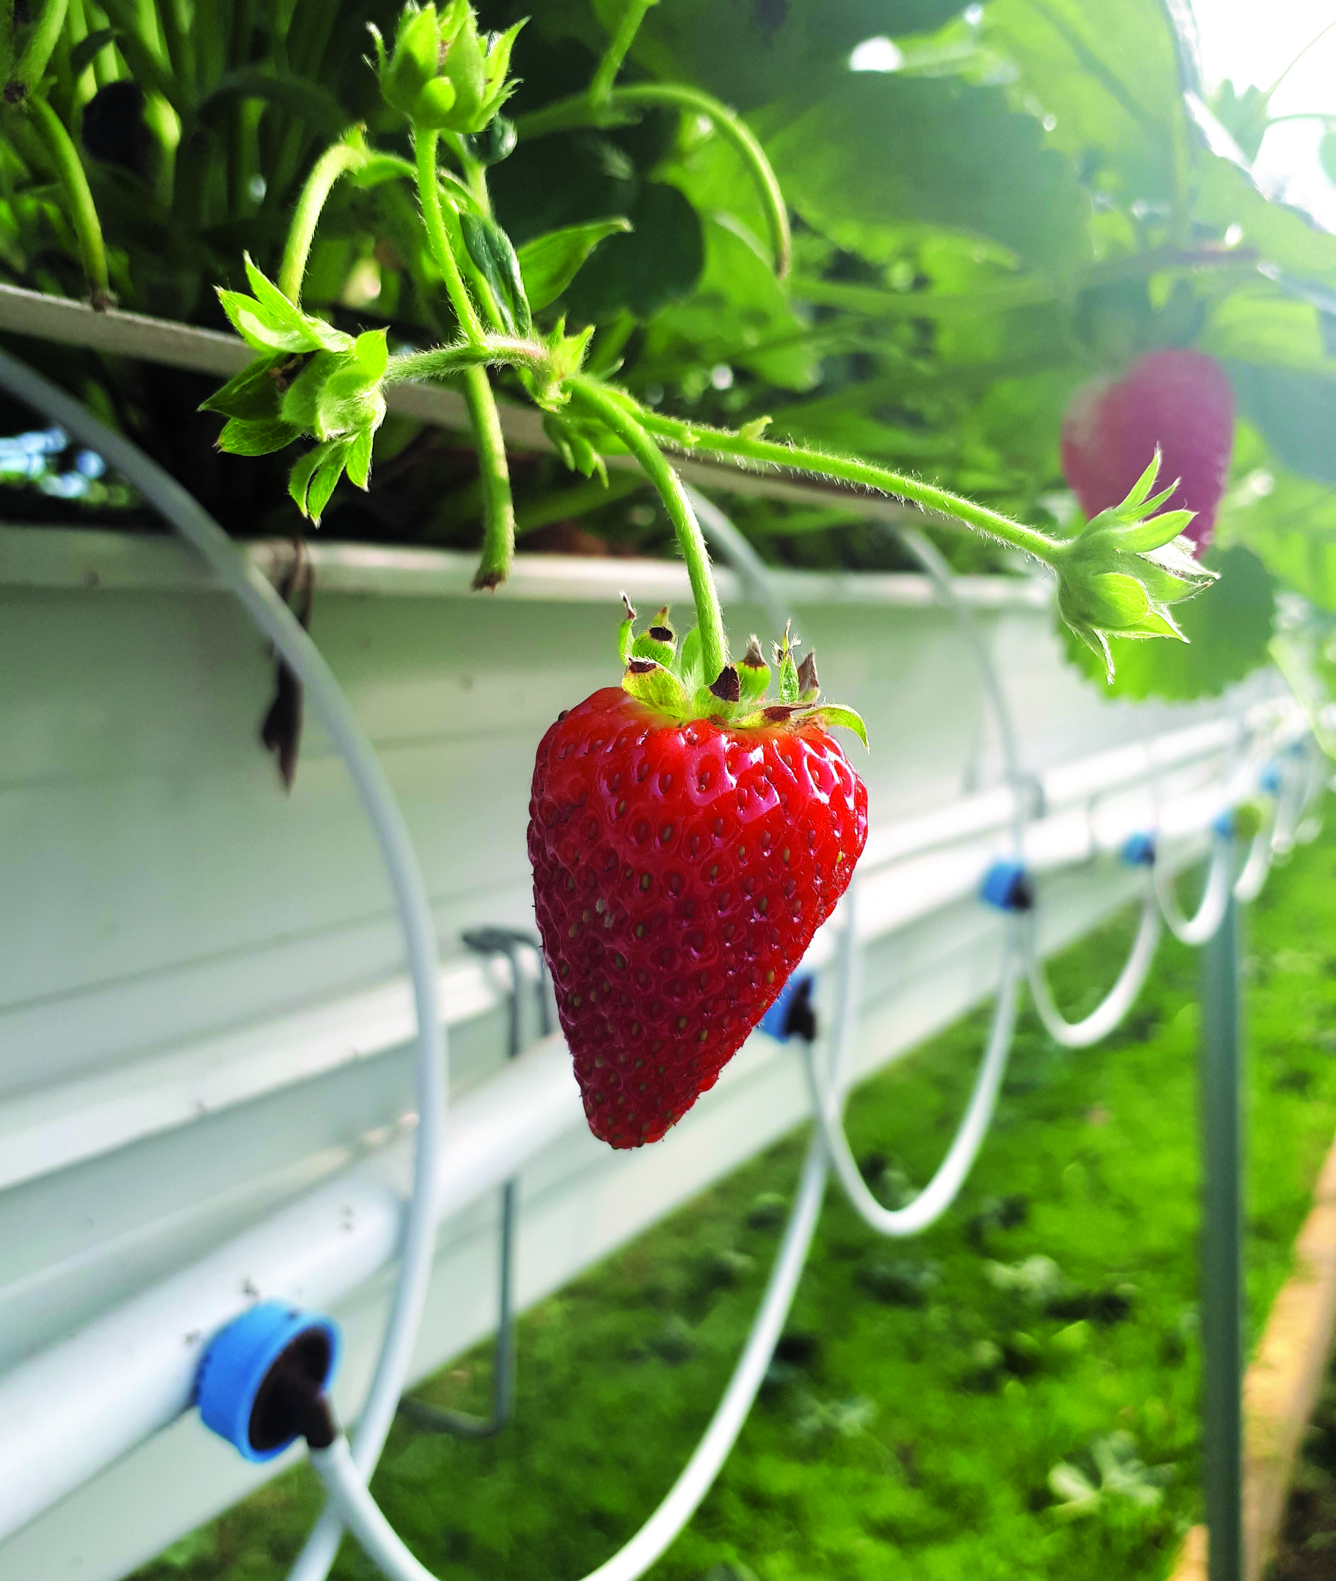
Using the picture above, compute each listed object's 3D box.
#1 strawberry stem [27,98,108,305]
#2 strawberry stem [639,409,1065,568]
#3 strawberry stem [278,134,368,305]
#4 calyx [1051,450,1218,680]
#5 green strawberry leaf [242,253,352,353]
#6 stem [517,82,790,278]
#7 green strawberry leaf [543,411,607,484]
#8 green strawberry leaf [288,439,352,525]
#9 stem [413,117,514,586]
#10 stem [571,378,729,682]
[{"bbox_3d":[-0.084,-0.083,0.195,0.006,0.029,0.006,-16,3,0],"label":"strawberry stem"},{"bbox_3d":[0.021,-0.036,0.162,0.052,0.005,0.006,18,0,0],"label":"strawberry stem"},{"bbox_3d":[-0.043,-0.071,0.173,0.006,0.023,0.005,25,0,0],"label":"strawberry stem"},{"bbox_3d":[0.057,-0.028,0.170,0.019,0.027,0.022,-2,6,10],"label":"calyx"},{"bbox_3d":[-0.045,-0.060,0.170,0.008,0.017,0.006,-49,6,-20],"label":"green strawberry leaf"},{"bbox_3d":[-0.002,-0.082,0.187,0.037,0.026,0.011,-1,5,9],"label":"stem"},{"bbox_3d":[-0.011,-0.041,0.166,0.007,0.009,0.005,-2,5,0],"label":"green strawberry leaf"},{"bbox_3d":[-0.043,-0.038,0.170,0.007,0.011,0.005,9,3,0],"label":"green strawberry leaf"},{"bbox_3d":[-0.025,-0.054,0.173,0.011,0.057,0.010,-5,3,0],"label":"stem"},{"bbox_3d":[-0.001,-0.031,0.162,0.008,0.039,0.006,-26,0,0],"label":"stem"}]

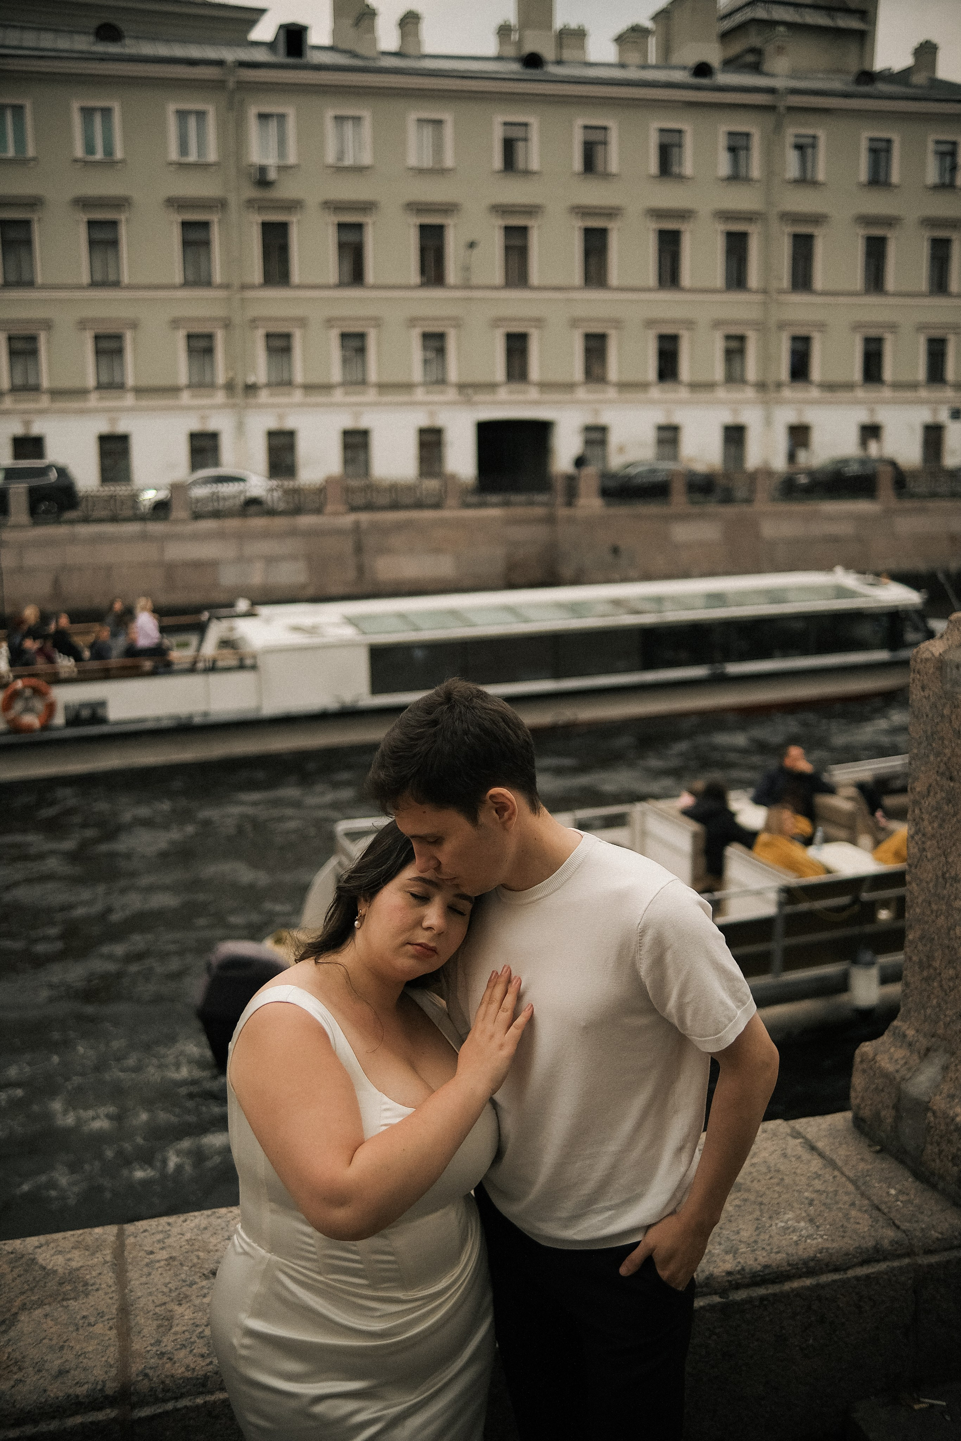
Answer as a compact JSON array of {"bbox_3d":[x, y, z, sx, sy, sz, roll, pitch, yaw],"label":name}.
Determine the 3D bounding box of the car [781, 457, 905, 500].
[{"bbox_3d":[12.520,-8.360,48.500,4.400,1.600,1.820,-3,10,-12],"label":"car"}]

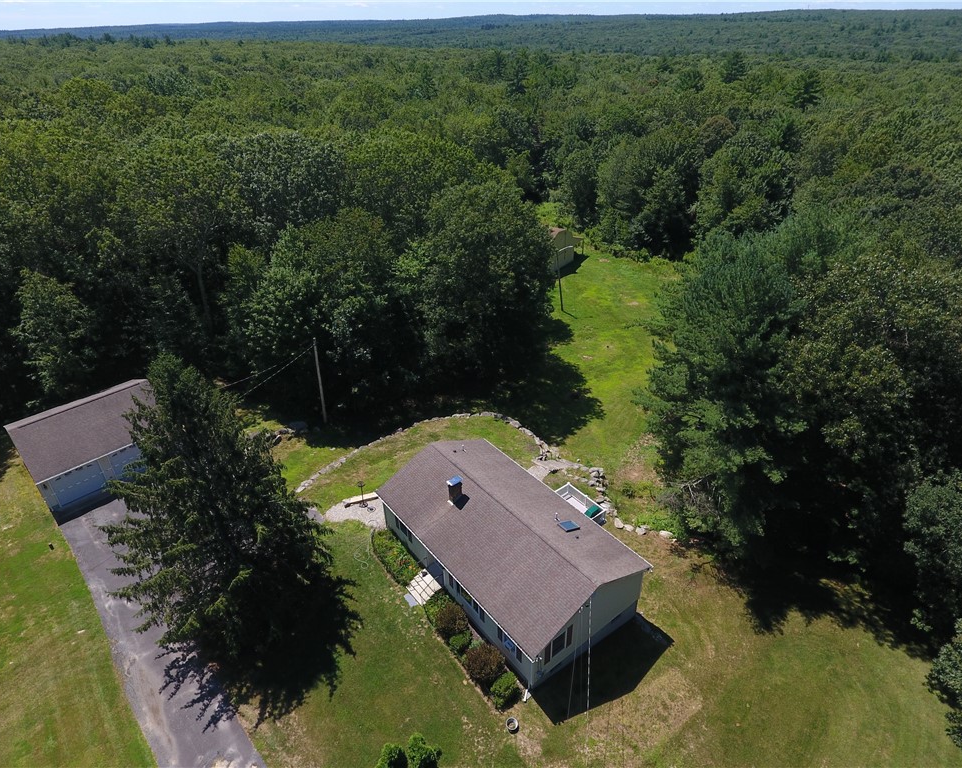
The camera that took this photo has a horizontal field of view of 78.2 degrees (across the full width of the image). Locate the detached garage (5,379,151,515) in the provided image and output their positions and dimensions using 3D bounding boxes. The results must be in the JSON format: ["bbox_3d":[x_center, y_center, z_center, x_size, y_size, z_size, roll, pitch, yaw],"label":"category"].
[{"bbox_3d":[-28.869,3.377,44.050,9.550,4.533,9.119,27,41,38],"label":"detached garage"}]

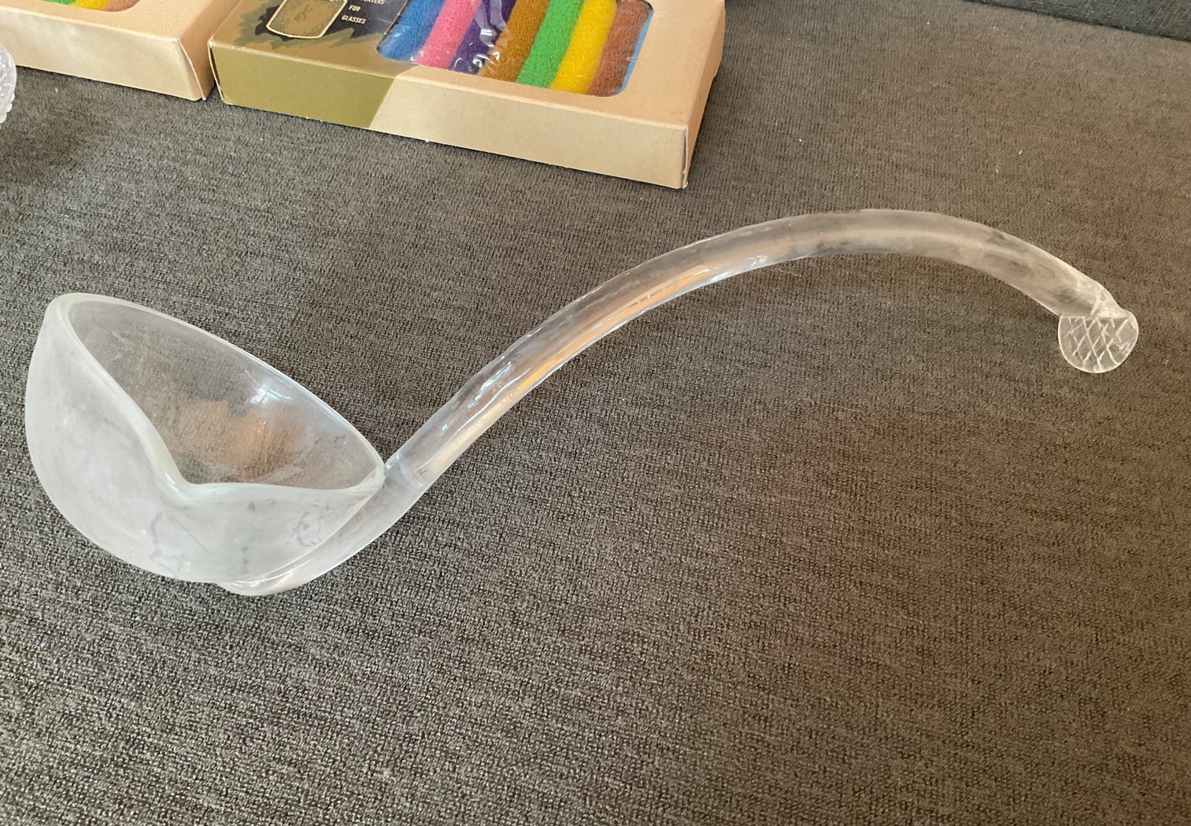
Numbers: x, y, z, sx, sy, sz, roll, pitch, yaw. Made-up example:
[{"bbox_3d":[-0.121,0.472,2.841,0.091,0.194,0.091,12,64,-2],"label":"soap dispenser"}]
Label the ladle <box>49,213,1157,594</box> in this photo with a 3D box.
[{"bbox_3d":[0.016,-0.008,0.315,0.348,0.098,0.102,-9,20,-14],"label":"ladle"}]

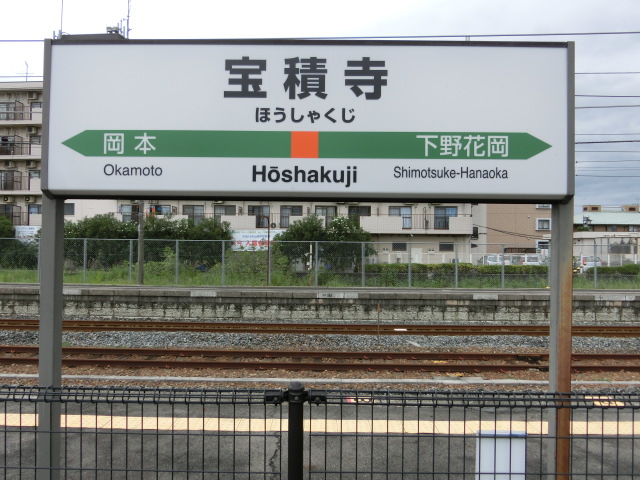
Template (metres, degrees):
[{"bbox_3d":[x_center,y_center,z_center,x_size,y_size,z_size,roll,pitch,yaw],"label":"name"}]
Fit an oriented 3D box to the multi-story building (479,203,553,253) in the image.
[{"bbox_3d":[25.500,-3.300,62.500,9.600,11.000,10.000,1,0,0],"label":"multi-story building"}]

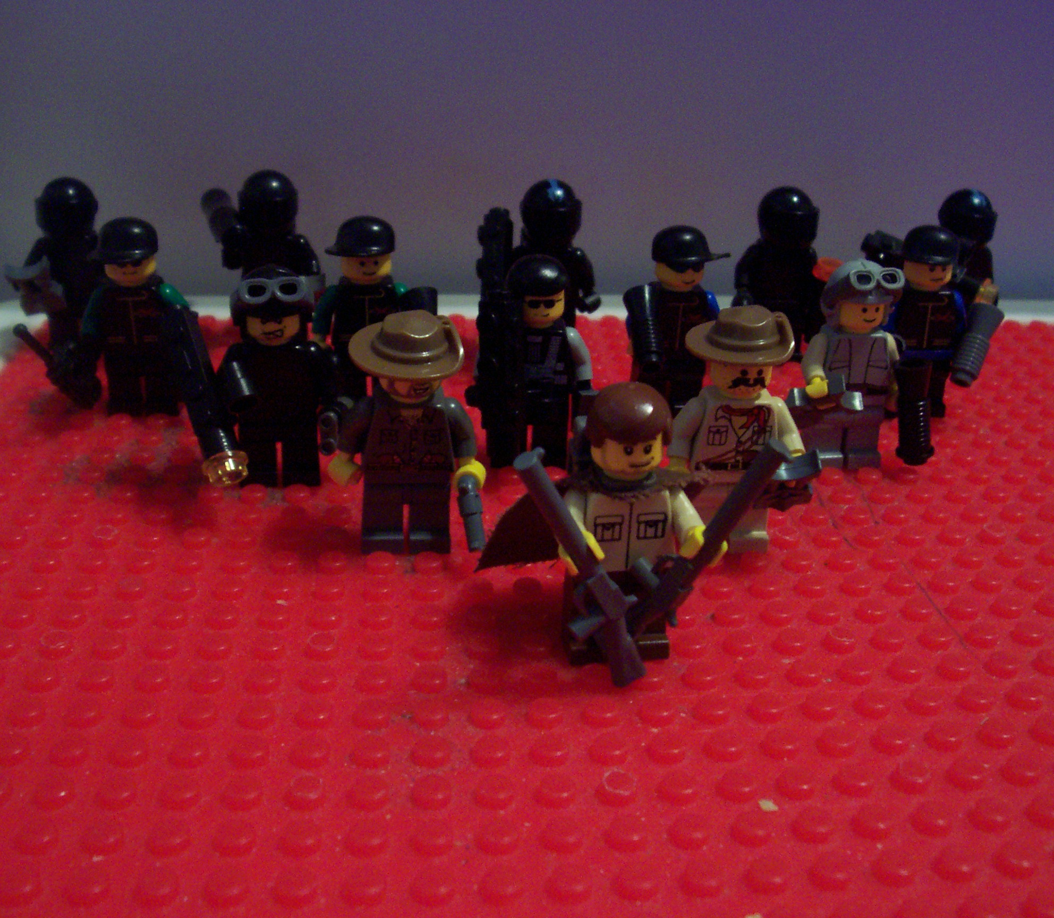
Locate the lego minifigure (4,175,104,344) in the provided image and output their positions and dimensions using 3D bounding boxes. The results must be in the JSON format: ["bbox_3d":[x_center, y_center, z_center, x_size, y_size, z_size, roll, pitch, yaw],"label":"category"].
[{"bbox_3d":[-0.103,-0.043,0.270,0.024,0.043,0.015,0,27,-5],"label":"lego minifigure"}]

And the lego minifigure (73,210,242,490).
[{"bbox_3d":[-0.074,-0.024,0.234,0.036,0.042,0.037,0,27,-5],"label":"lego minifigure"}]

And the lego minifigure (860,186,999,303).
[{"bbox_3d":[0.100,-0.046,0.296,0.037,0.043,0.018,0,27,-5],"label":"lego minifigure"}]

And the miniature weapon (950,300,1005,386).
[{"bbox_3d":[0.094,-0.024,0.252,0.007,0.009,0.018,20,73,30],"label":"miniature weapon"}]

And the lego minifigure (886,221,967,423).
[{"bbox_3d":[0.086,-0.028,0.259,0.022,0.043,0.015,0,27,-5],"label":"lego minifigure"}]

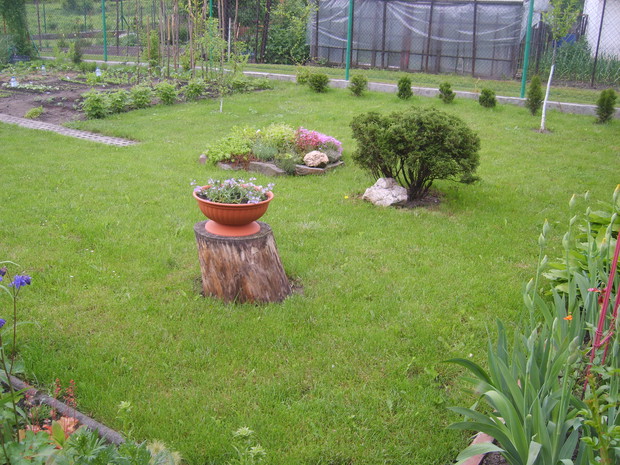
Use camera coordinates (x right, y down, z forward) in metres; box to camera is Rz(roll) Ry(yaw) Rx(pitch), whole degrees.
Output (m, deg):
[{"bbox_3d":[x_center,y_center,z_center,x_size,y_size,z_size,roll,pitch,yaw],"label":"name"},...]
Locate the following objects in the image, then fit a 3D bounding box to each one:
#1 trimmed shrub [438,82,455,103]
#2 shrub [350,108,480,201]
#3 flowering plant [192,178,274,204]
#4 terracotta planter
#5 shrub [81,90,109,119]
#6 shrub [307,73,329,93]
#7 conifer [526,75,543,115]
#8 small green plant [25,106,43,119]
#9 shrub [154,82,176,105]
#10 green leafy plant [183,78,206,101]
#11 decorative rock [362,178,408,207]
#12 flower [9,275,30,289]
[{"bbox_3d":[2.382,-2.414,10.907,0.250,0.300,0.250,6,20,11],"label":"trimmed shrub"},{"bbox_3d":[0.868,-0.626,5.021,1.020,0.720,0.950,5,20,9],"label":"shrub"},{"bbox_3d":[-0.378,-0.200,3.100,0.390,0.140,0.360,2,19,0],"label":"flowering plant"},{"bbox_3d":[-0.378,-0.101,3.100,0.400,0.180,0.400,2,19,0],"label":"terracotta planter"},{"bbox_3d":[-2.681,-1.593,7.800,0.350,0.340,0.350,2,19,0],"label":"shrub"},{"bbox_3d":[0.121,-2.417,10.100,0.350,0.330,0.350,2,19,0],"label":"shrub"},{"bbox_3d":[2.995,-1.842,8.400,0.245,0.530,0.245,2,19,0],"label":"conifer"},{"bbox_3d":[-3.308,-1.436,7.500,0.220,0.135,0.200,2,18,0],"label":"small green plant"},{"bbox_3d":[-2.262,-2.189,9.810,0.335,0.325,0.335,-3,20,-12],"label":"shrub"},{"bbox_3d":[-1.910,-2.388,10.380,0.390,0.340,0.370,-2,20,-10],"label":"green leafy plant"},{"bbox_3d":[0.605,-0.340,4.980,0.345,0.190,0.270,4,20,7],"label":"decorative rock"},{"bbox_3d":[-0.924,0.156,2.000,0.066,0.046,0.060,2,19,0],"label":"flower"}]

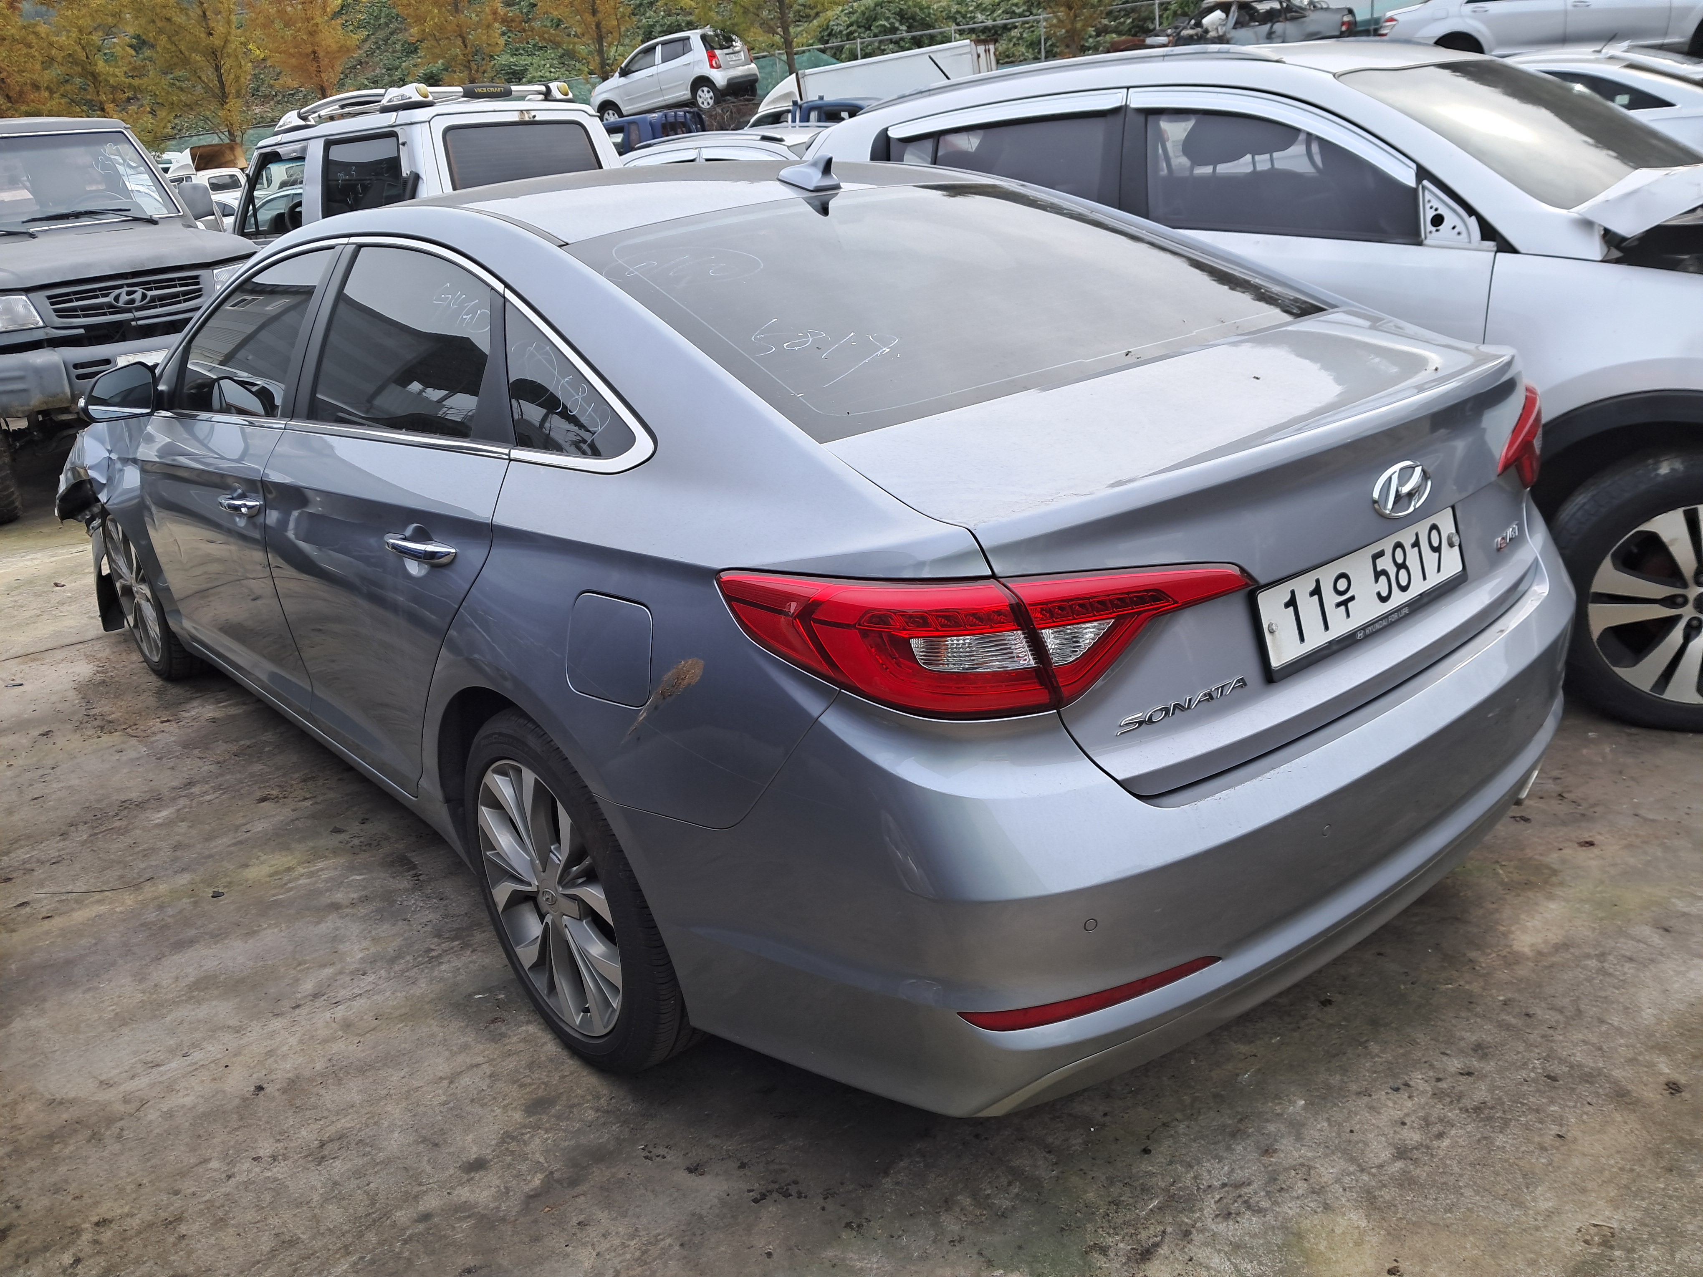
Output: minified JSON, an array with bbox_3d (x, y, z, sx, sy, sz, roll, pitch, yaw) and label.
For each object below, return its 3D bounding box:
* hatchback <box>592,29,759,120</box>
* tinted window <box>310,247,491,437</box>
[{"bbox_3d":[-3.752,-11.375,27.043,3.530,1.480,1.600,3,27,30],"label":"hatchback"},{"bbox_3d":[-0.880,-0.580,2.606,0.060,0.370,0.820,6,5,-42],"label":"tinted window"}]

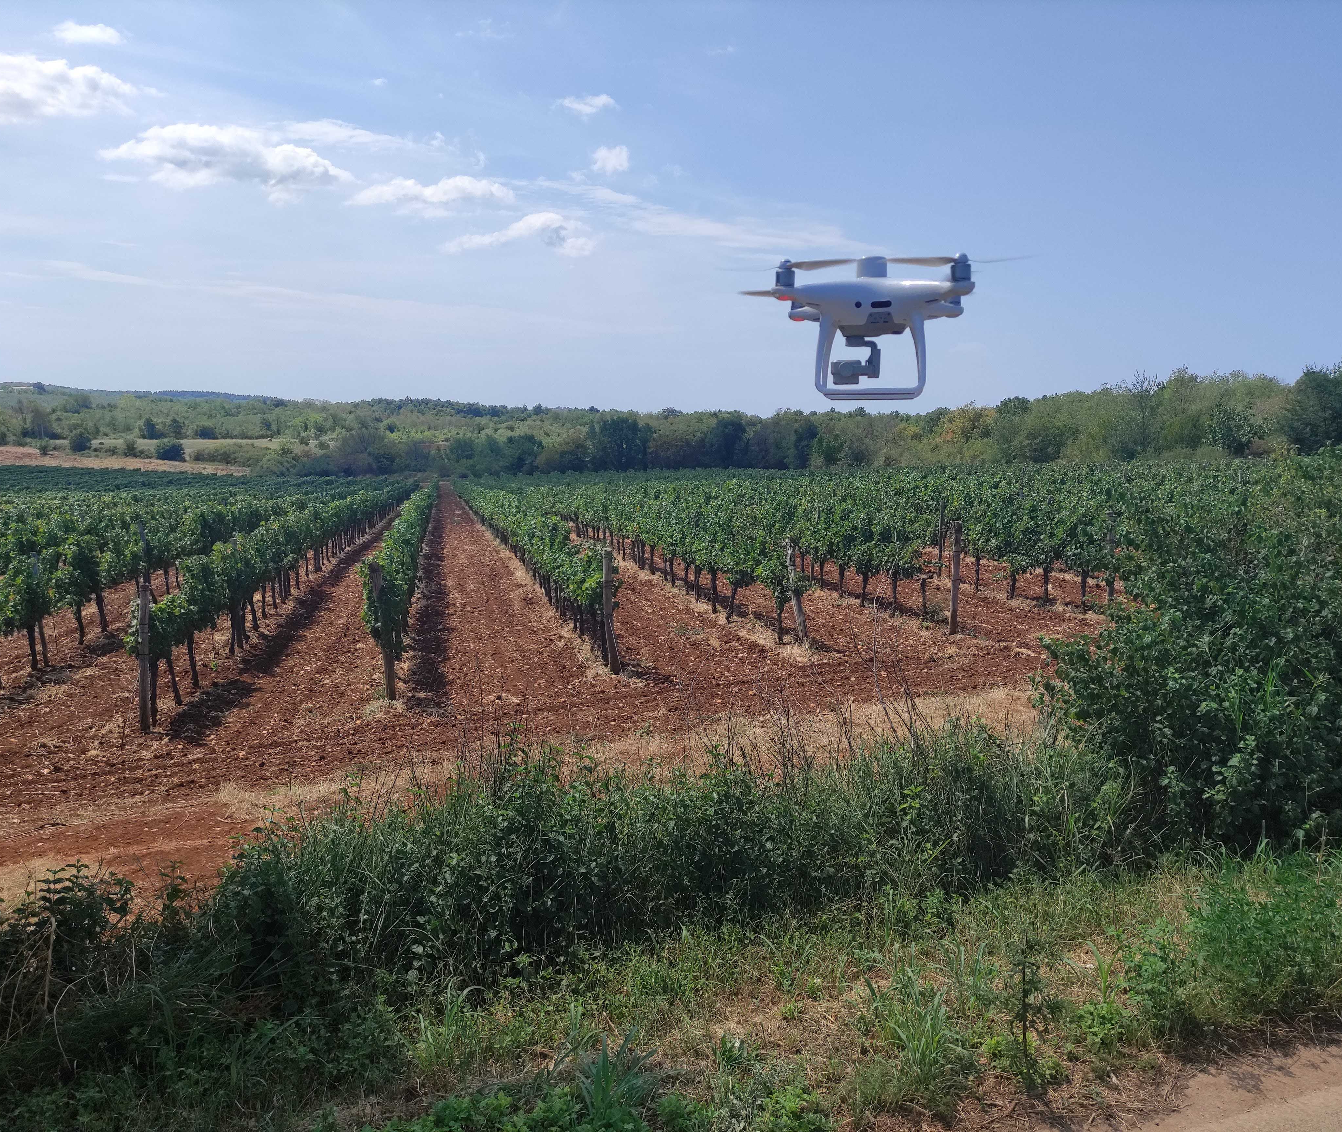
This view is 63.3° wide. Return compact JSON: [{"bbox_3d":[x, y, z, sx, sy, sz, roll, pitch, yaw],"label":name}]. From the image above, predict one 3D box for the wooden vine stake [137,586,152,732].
[{"bbox_3d":[-5.711,0.996,11.835,0.105,1.641,0.105,0,5,-26],"label":"wooden vine stake"}]

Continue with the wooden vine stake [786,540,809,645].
[{"bbox_3d":[1.770,0.375,15.291,0.116,1.491,0.116,-7,4,8],"label":"wooden vine stake"}]

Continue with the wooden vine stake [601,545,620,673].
[{"bbox_3d":[-0.756,0.586,13.982,0.112,1.634,0.112,-4,5,-3],"label":"wooden vine stake"}]

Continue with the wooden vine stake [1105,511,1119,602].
[{"bbox_3d":[6.890,-0.057,17.035,0.114,1.599,0.114,0,5,22],"label":"wooden vine stake"}]

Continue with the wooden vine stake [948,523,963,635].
[{"bbox_3d":[4.130,0.175,15.782,0.113,1.665,0.113,2,6,15],"label":"wooden vine stake"}]

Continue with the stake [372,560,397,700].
[{"bbox_3d":[-3.389,0.769,12.834,0.118,1.663,0.118,-6,7,-14],"label":"stake"}]

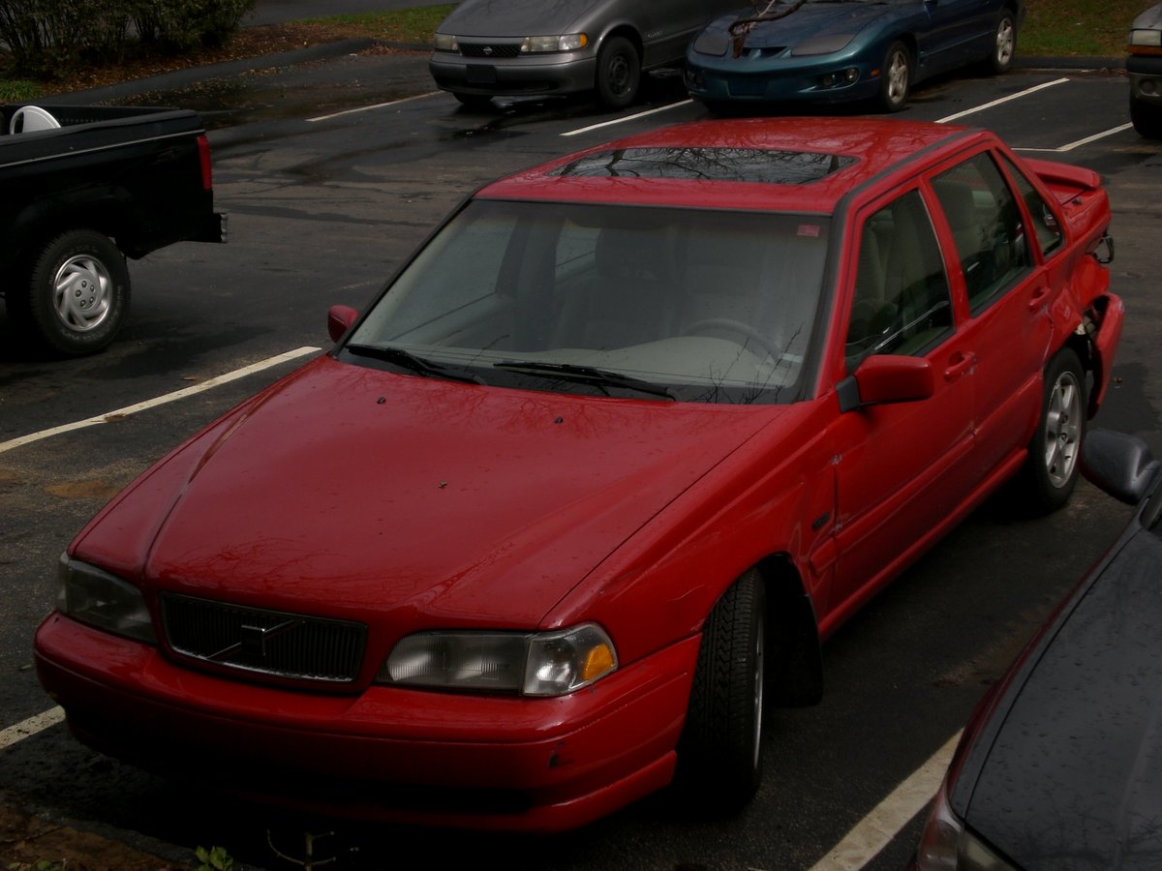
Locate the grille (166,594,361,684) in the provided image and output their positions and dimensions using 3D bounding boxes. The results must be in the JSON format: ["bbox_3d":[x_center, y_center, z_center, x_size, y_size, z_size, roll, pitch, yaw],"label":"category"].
[{"bbox_3d":[-0.737,0.461,4.819,0.585,0.145,0.075,6,17,28],"label":"grille"}]

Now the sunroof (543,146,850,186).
[{"bbox_3d":[0.380,-0.847,6.620,0.870,0.035,0.460,6,20,28],"label":"sunroof"}]

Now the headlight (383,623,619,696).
[{"bbox_3d":[-0.191,0.478,4.669,0.500,0.150,0.190,3,16,17],"label":"headlight"}]

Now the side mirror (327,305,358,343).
[{"bbox_3d":[-0.728,-0.308,6.551,0.210,0.150,0.190,6,17,28],"label":"side mirror"}]

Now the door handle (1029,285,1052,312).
[{"bbox_3d":[1.514,-0.452,6.969,0.050,0.065,0.220,6,17,28],"label":"door handle"}]

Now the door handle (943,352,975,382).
[{"bbox_3d":[1.127,-0.203,6.302,0.050,0.070,0.220,6,17,28],"label":"door handle"}]

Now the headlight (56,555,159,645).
[{"bbox_3d":[-1.155,0.372,5.189,0.500,0.150,0.190,11,20,40],"label":"headlight"}]

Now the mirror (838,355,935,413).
[{"bbox_3d":[0.823,-0.138,5.714,0.210,0.150,0.190,6,17,28],"label":"mirror"}]

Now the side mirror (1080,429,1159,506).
[{"bbox_3d":[1.239,0.072,4.870,0.200,0.140,0.150,6,17,28],"label":"side mirror"}]

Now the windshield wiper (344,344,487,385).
[{"bbox_3d":[-0.485,-0.208,6.037,0.070,0.055,0.700,-14,19,-36],"label":"windshield wiper"}]

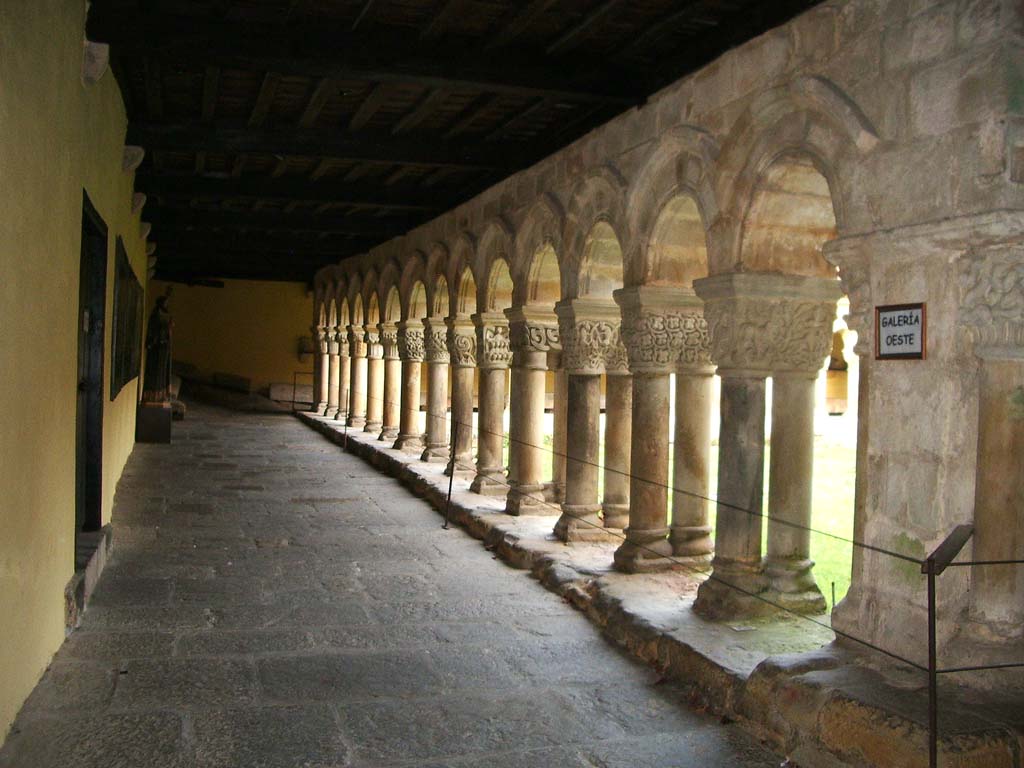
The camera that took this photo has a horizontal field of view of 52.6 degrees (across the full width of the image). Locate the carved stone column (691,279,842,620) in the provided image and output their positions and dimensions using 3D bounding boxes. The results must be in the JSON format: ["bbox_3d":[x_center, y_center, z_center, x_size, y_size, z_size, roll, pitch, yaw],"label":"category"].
[{"bbox_3d":[1.349,0.328,5.659,0.605,1.804,0.434,1,1,-16],"label":"carved stone column"}]

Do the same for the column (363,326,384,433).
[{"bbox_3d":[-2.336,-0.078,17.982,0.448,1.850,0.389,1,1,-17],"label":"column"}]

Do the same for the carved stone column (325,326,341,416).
[{"bbox_3d":[-3.682,-0.254,21.665,0.419,1.850,0.380,1,1,-17],"label":"carved stone column"}]

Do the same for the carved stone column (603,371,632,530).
[{"bbox_3d":[0.856,0.518,8.130,0.302,1.241,0.302,1,1,-16],"label":"carved stone column"}]

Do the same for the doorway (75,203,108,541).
[{"bbox_3d":[-2.919,-0.047,6.990,0.171,2.255,1.472,1,1,-16],"label":"doorway"}]

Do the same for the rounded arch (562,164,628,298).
[{"bbox_3d":[0.836,-1.105,7.550,0.409,0.915,1.188,1,1,-16],"label":"rounded arch"}]

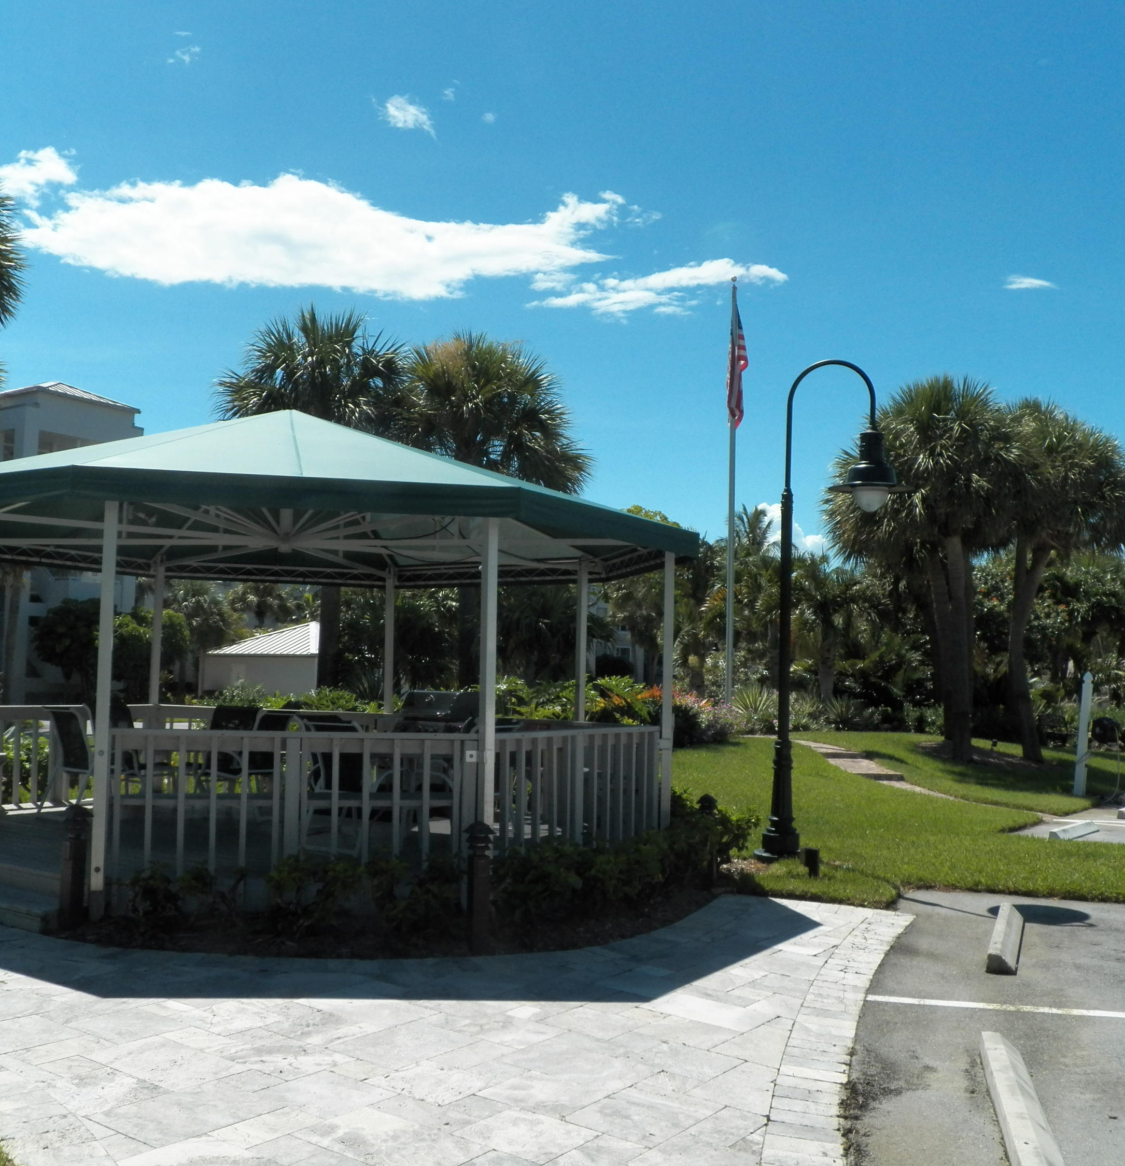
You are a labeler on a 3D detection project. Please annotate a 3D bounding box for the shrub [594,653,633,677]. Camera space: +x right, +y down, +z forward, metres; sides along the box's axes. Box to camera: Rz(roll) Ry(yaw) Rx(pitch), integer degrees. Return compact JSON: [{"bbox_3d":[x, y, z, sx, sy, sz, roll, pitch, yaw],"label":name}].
[{"bbox_3d":[2.778,4.926,68.000,2.050,2.100,2.050,1,-4,0],"label":"shrub"}]

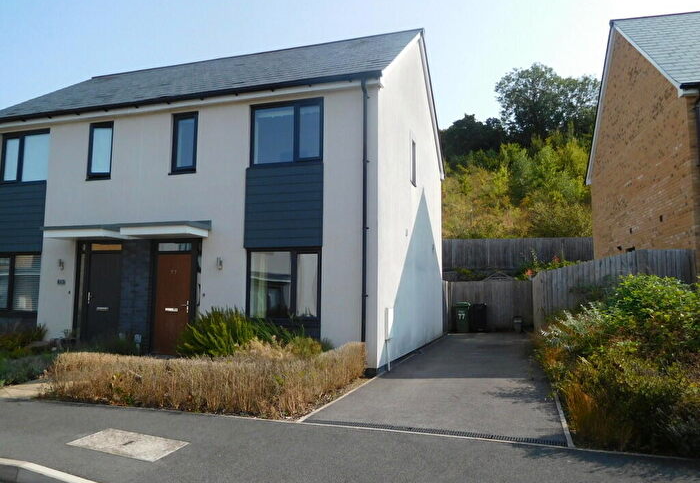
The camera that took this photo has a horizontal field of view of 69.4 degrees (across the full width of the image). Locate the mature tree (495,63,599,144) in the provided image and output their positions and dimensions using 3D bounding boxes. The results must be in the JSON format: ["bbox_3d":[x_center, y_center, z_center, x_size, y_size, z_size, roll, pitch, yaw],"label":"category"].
[{"bbox_3d":[20.933,-14.026,53.638,10.758,9.788,10.500,-1,-5,18],"label":"mature tree"}]

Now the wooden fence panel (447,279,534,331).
[{"bbox_3d":[4.866,2.295,17.761,2.911,1.774,0.080,-1,-5,18],"label":"wooden fence panel"}]

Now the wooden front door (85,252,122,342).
[{"bbox_3d":[-5.307,1.301,10.931,0.841,2.066,0.090,-1,-5,18],"label":"wooden front door"}]

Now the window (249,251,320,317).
[{"bbox_3d":[-1.243,0.797,9.599,1.556,1.355,0.100,-1,-5,18],"label":"window"}]

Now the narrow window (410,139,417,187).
[{"bbox_3d":[1.504,-1.952,12.554,0.100,1.102,0.625,-1,-5,18],"label":"narrow window"}]

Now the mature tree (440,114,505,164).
[{"bbox_3d":[13.181,-11.282,55.881,7.653,5.872,7.500,-1,-5,18],"label":"mature tree"}]

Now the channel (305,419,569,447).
[{"bbox_3d":[0.774,1.954,5.125,2.634,0.080,0.139,-1,-5,18],"label":"channel"}]

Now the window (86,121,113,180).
[{"bbox_3d":[-5.517,-2.004,11.251,0.659,1.308,0.100,-1,-5,18],"label":"window"}]

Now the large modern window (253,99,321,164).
[{"bbox_3d":[-1.222,-2.108,9.875,1.544,1.260,0.100,-1,-5,18],"label":"large modern window"}]

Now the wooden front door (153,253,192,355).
[{"bbox_3d":[-3.617,1.291,10.387,0.833,2.053,0.090,-1,-5,18],"label":"wooden front door"}]

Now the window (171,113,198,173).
[{"bbox_3d":[-3.424,-2.051,10.580,0.610,1.299,0.100,-1,-5,18],"label":"window"}]

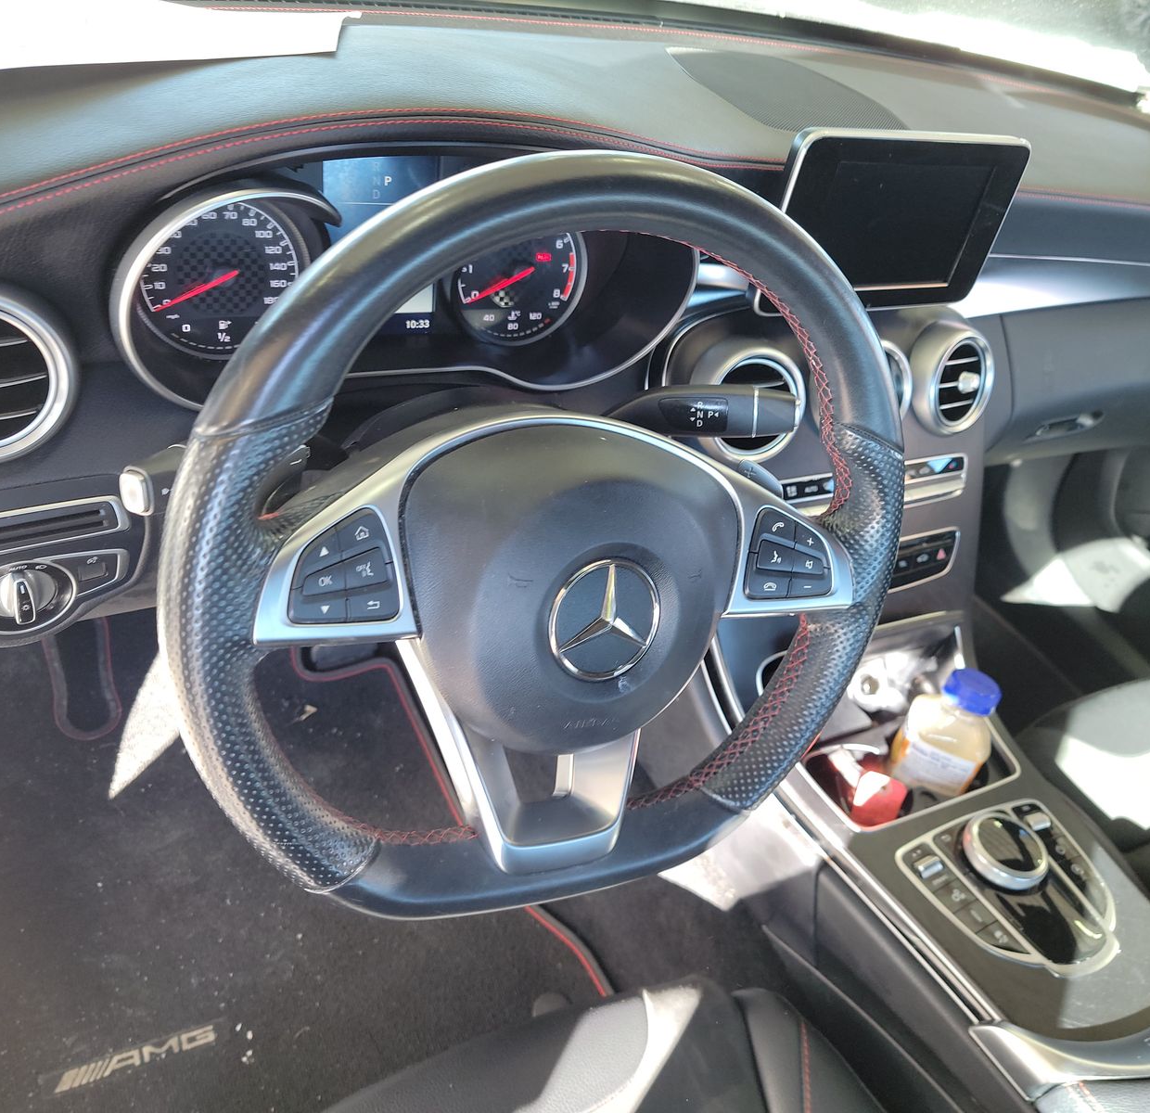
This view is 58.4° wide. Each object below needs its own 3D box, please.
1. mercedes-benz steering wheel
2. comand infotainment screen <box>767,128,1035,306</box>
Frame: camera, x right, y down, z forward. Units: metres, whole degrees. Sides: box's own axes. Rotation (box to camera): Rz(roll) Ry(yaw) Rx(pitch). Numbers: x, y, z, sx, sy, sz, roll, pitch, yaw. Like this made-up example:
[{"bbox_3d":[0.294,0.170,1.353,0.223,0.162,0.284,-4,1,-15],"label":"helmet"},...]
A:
[{"bbox_3d":[0.004,0.004,0.481,0.372,0.358,0.100,-2,22,-30],"label":"mercedes-benz steering wheel"},{"bbox_3d":[0.232,-0.249,0.762,0.226,0.131,0.028,-10,42,-26],"label":"comand infotainment screen"}]

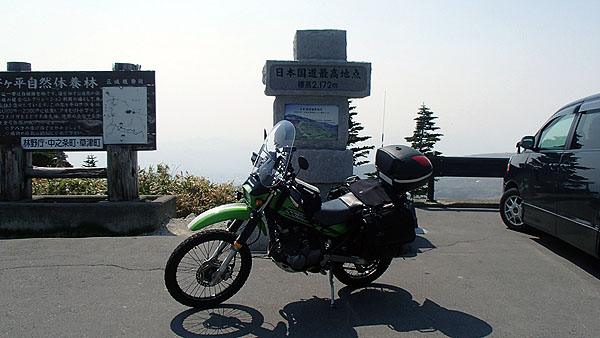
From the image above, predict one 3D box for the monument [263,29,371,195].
[{"bbox_3d":[0.231,-0.613,7.134,1.620,3.030,0.680,0,3,-7],"label":"monument"}]

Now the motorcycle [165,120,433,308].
[{"bbox_3d":[0.034,0.377,3.649,2.180,1.470,0.860,-1,10,-22],"label":"motorcycle"}]

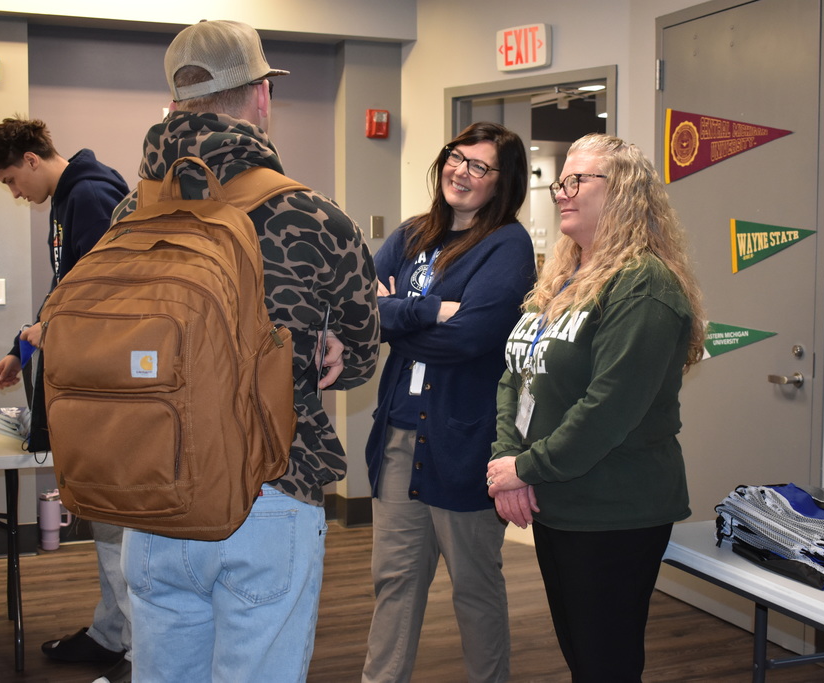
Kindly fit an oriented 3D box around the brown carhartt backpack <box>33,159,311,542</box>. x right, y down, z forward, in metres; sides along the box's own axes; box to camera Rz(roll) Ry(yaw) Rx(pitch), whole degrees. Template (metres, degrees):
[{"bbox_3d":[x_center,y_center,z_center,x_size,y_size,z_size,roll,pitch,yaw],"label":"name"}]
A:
[{"bbox_3d":[-0.396,0.010,1.880,0.335,0.550,0.290,2,6,22],"label":"brown carhartt backpack"}]

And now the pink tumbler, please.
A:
[{"bbox_3d":[-1.690,0.840,5.398,0.145,0.277,0.095,-1,4,-18],"label":"pink tumbler"}]

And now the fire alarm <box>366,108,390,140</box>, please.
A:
[{"bbox_3d":[-0.166,-1.084,5.672,0.117,0.142,0.050,-1,4,-20],"label":"fire alarm"}]

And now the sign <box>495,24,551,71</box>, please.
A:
[{"bbox_3d":[0.518,-1.371,5.315,0.300,0.192,0.045,4,6,44],"label":"sign"}]

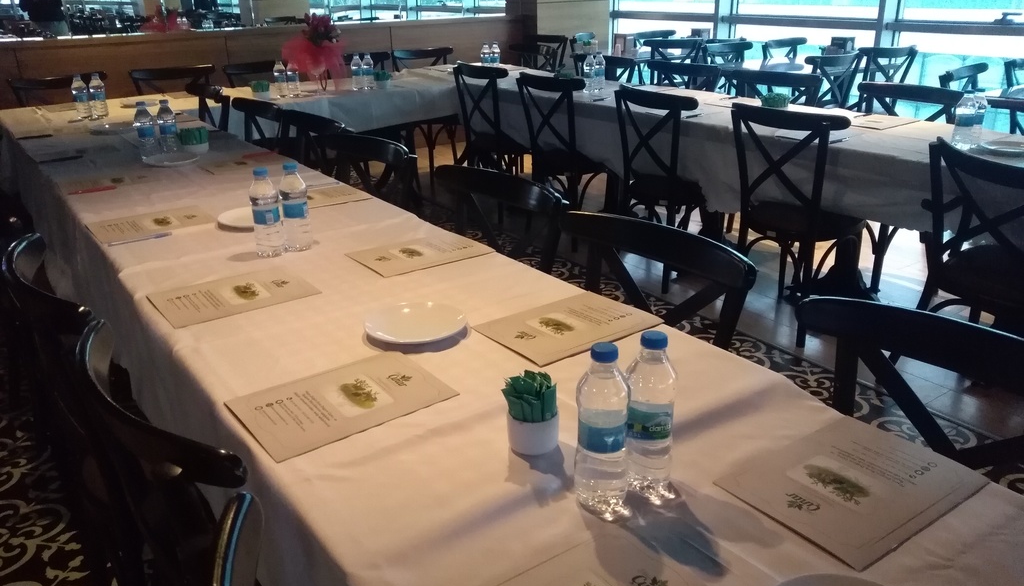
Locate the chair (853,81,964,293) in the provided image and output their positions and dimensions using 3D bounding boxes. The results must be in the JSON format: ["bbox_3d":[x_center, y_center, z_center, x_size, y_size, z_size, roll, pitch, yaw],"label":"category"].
[{"bbox_3d":[1.621,-0.475,3.494,0.495,0.885,0.485,-16,26,-33],"label":"chair"}]

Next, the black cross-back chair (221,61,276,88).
[{"bbox_3d":[-1.496,-1.069,5.157,0.500,0.885,0.520,-19,28,-38],"label":"black cross-back chair"}]

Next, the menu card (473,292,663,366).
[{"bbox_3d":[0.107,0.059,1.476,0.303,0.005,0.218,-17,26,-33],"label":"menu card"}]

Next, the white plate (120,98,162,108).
[{"bbox_3d":[-2.074,-1.063,4.303,0.195,0.022,0.195,-16,26,-33],"label":"white plate"}]

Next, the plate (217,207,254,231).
[{"bbox_3d":[-0.704,-0.202,2.116,0.197,0.022,0.197,-8,23,-17],"label":"plate"}]

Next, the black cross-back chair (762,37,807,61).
[{"bbox_3d":[2.377,-1.573,6.288,0.500,0.885,0.520,-17,27,-35],"label":"black cross-back chair"}]

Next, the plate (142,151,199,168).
[{"bbox_3d":[-1.262,-0.492,2.860,0.197,0.022,0.197,-10,24,-22],"label":"plate"}]

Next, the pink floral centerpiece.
[{"bbox_3d":[-1.179,-1.417,4.564,0.390,0.450,0.360,-16,27,-33],"label":"pink floral centerpiece"}]

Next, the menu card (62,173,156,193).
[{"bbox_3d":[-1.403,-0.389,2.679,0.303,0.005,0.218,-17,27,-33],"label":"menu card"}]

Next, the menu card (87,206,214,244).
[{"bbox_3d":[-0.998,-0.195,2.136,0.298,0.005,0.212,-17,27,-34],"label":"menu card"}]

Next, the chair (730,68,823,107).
[{"bbox_3d":[1.286,-0.676,4.014,0.465,0.895,0.485,18,28,38],"label":"chair"}]

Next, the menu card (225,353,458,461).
[{"bbox_3d":[-0.261,0.165,1.202,0.298,0.005,0.205,-16,27,-34],"label":"menu card"}]

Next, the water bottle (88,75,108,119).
[{"bbox_3d":[-2.107,-1.000,3.921,0.066,0.218,0.066,-1,22,0],"label":"water bottle"}]

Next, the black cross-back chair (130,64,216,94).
[{"bbox_3d":[-1.995,-0.951,4.878,0.500,0.885,0.520,-19,28,-38],"label":"black cross-back chair"}]

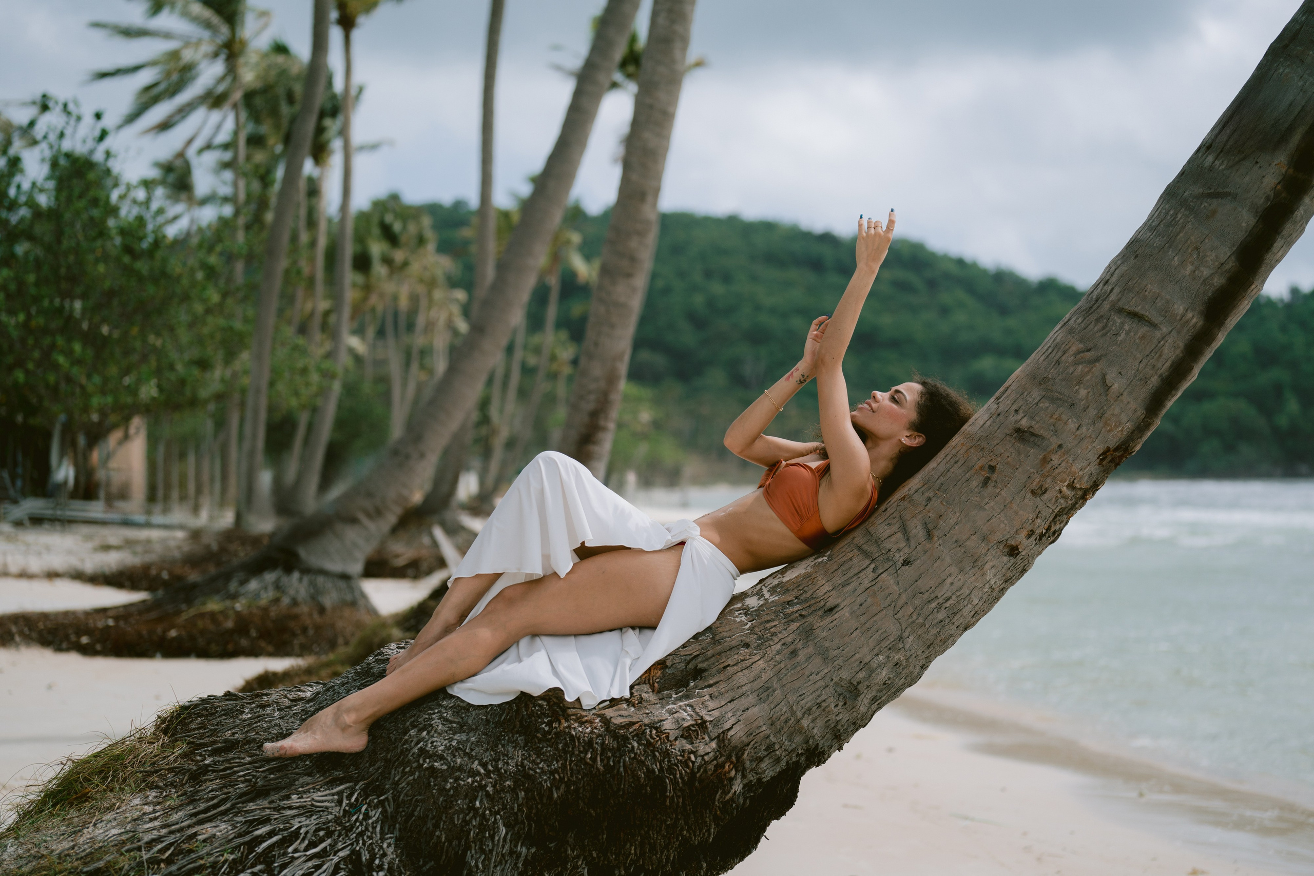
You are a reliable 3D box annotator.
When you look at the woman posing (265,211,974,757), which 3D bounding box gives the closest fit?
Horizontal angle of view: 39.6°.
[{"bbox_3d":[-0.118,0.209,4.060,1.750,0.660,0.550,-28,11,-5],"label":"woman posing"}]

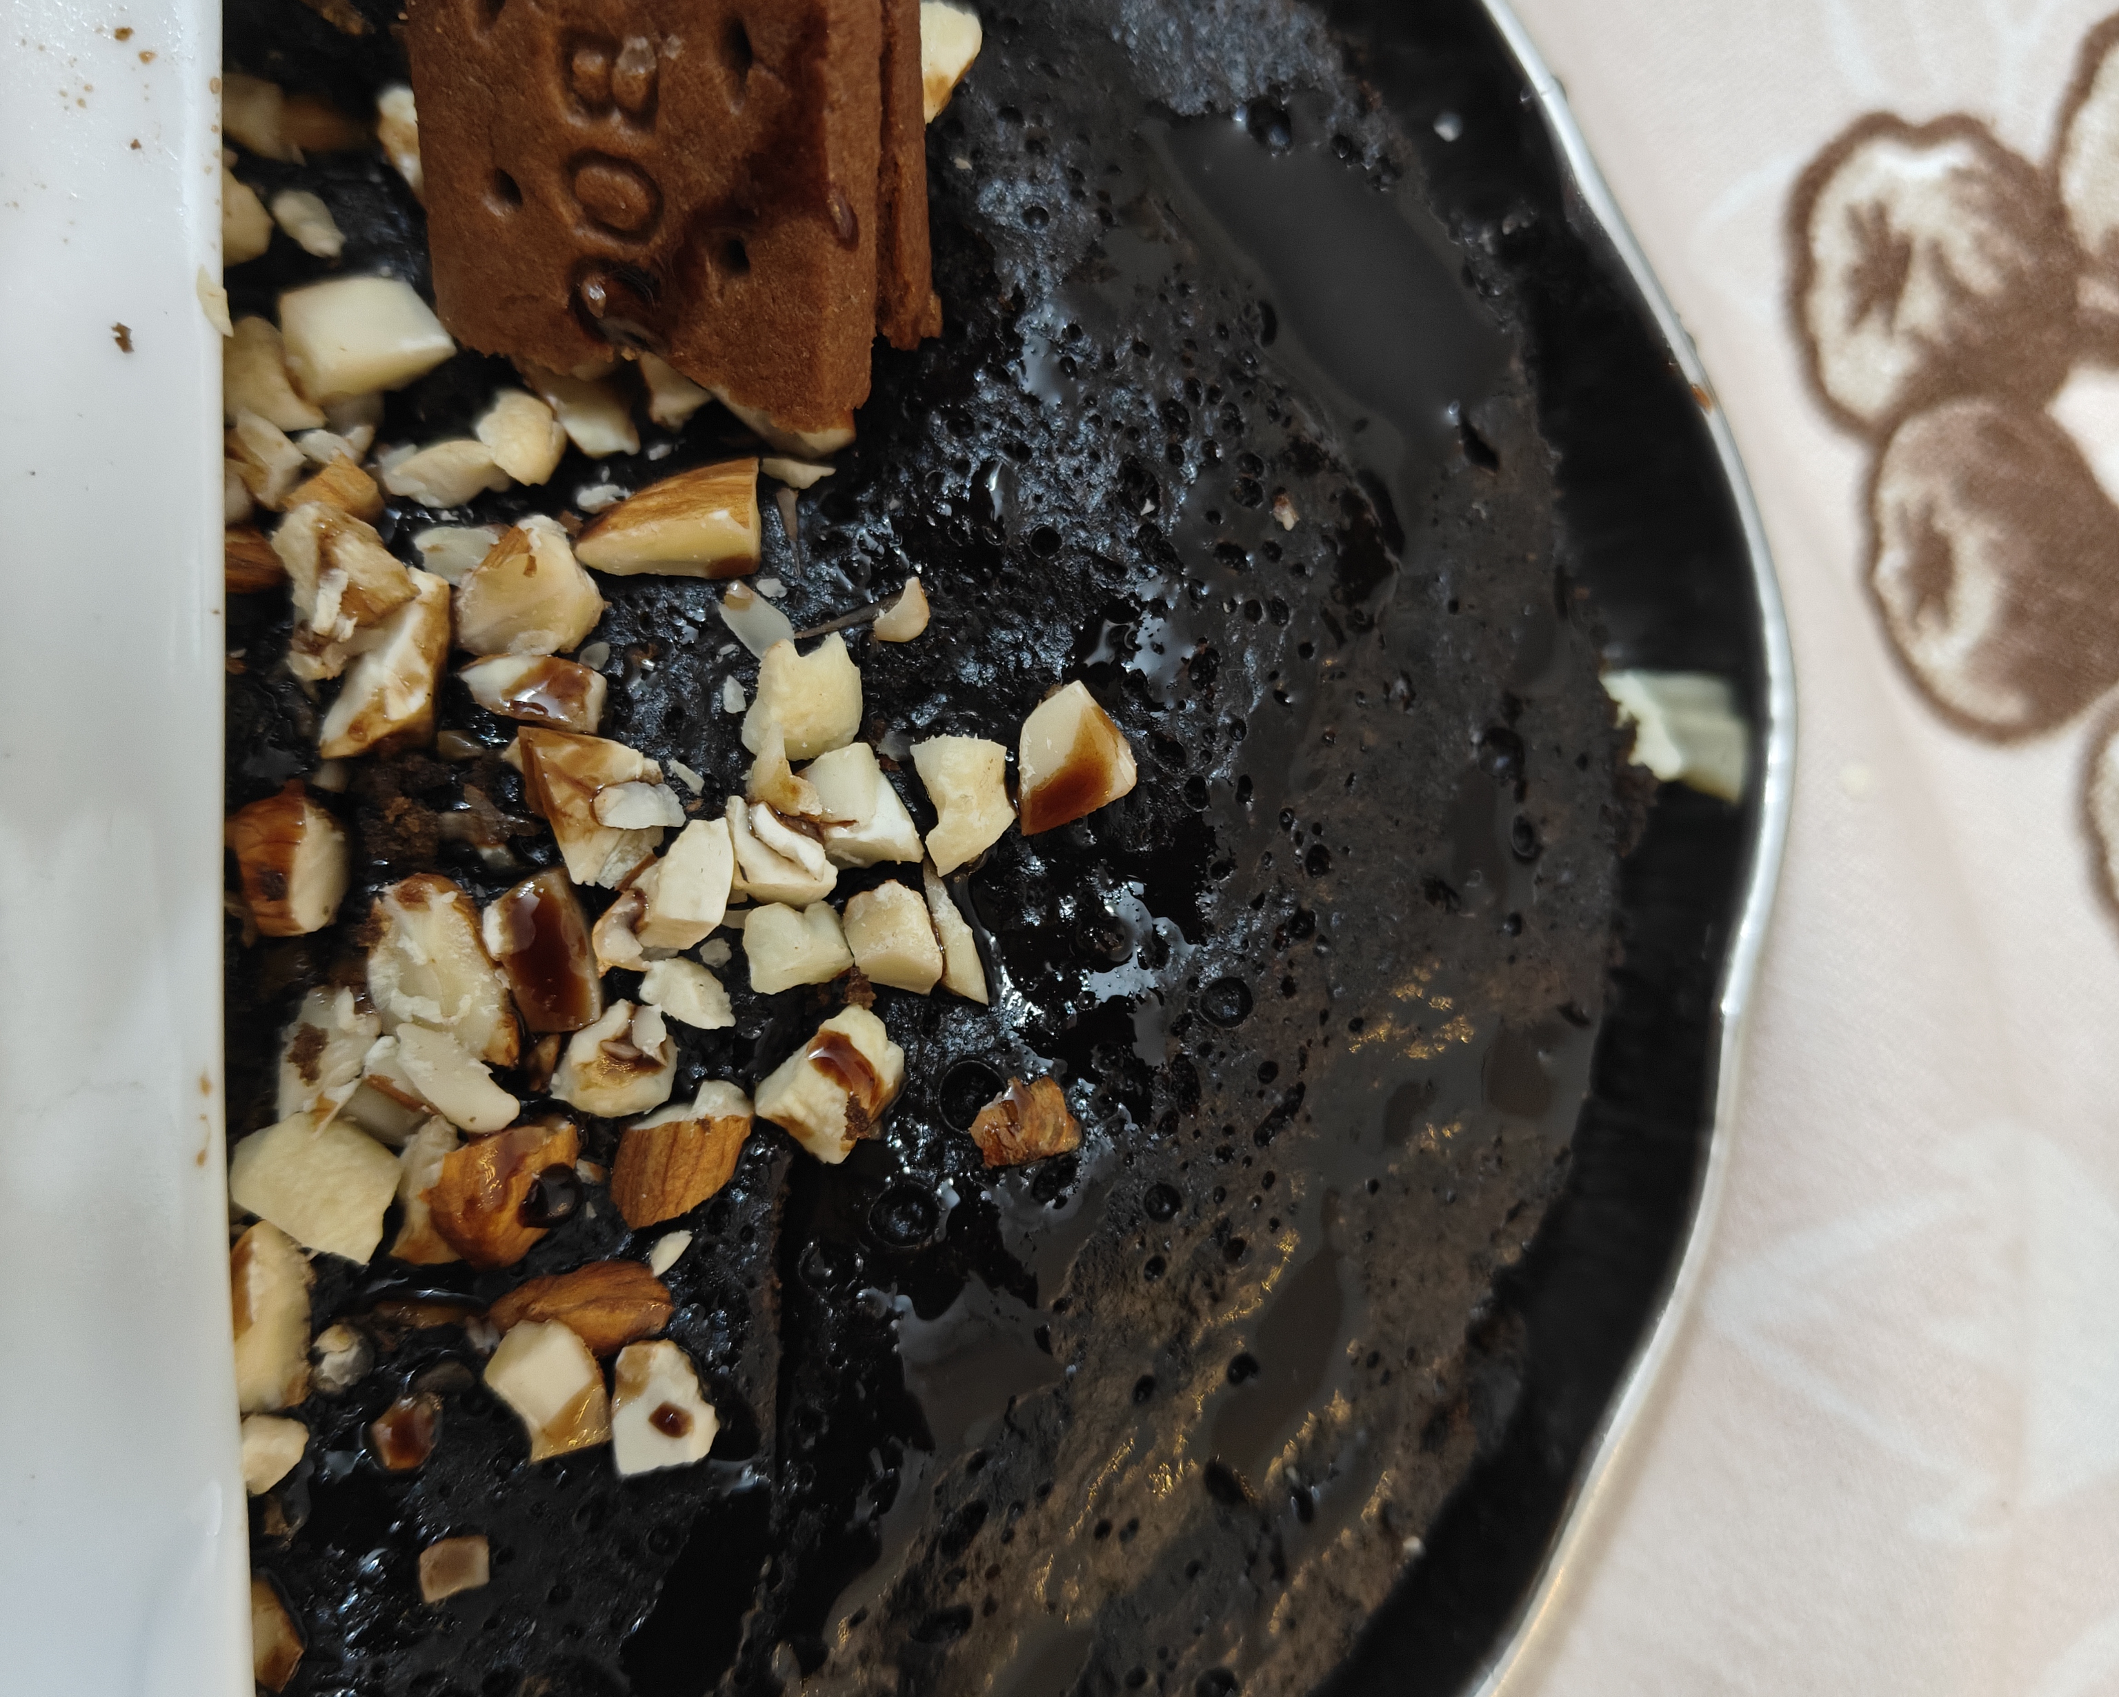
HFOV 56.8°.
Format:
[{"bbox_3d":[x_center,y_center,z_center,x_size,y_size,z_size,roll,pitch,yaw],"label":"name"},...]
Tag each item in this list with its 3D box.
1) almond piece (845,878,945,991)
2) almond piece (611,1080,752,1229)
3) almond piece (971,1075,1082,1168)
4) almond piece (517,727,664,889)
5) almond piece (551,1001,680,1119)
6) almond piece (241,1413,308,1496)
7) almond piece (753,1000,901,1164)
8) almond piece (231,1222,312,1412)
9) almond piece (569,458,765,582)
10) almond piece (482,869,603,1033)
[{"bbox_3d":[-0.013,0.007,0.147,0.007,0.006,0.007,20,85,2],"label":"almond piece"},{"bbox_3d":[-0.026,0.021,0.135,0.012,0.009,0.007,-42,88,-4],"label":"almond piece"},{"bbox_3d":[-0.002,0.020,0.142,0.007,0.005,0.005,-12,85,-3],"label":"almond piece"},{"bbox_3d":[-0.033,-0.003,0.136,0.010,0.007,0.011,-2,86,-2],"label":"almond piece"},{"bbox_3d":[-0.030,0.015,0.135,0.008,0.007,0.008,11,85,-1],"label":"almond piece"},{"bbox_3d":[-0.055,0.041,0.133,0.006,0.005,0.005,24,85,0],"label":"almond piece"},{"bbox_3d":[-0.015,0.017,0.136,0.007,0.009,0.009,43,85,2],"label":"almond piece"},{"bbox_3d":[-0.056,0.033,0.137,0.006,0.007,0.012,-2,84,-2],"label":"almond piece"},{"bbox_3d":[-0.030,-0.025,0.150,0.013,0.007,0.007,-8,84,-1],"label":"almond piece"},{"bbox_3d":[-0.038,0.008,0.146,0.007,0.007,0.011,-20,85,-2],"label":"almond piece"}]

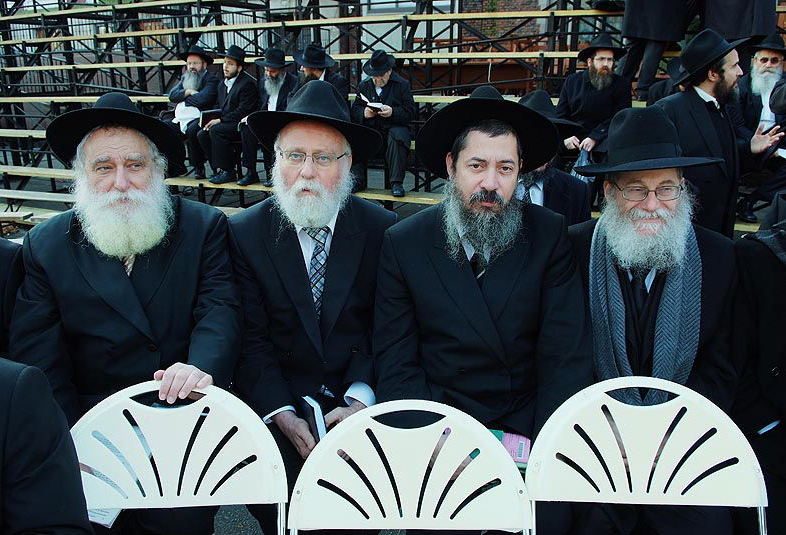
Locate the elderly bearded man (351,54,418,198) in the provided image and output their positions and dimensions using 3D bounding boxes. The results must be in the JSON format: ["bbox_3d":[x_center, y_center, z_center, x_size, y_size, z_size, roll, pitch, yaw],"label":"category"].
[{"bbox_3d":[-0.073,-1.225,4.956,0.540,1.170,0.720,3,17,12],"label":"elderly bearded man"}]

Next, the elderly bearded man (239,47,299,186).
[{"bbox_3d":[-1.117,-1.356,5.230,0.520,1.200,0.740,7,18,23],"label":"elderly bearded man"}]

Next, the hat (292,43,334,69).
[{"bbox_3d":[-0.677,-1.828,4.987,0.320,0.145,0.360,12,27,36],"label":"hat"}]

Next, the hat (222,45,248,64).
[{"bbox_3d":[-1.441,-1.897,5.175,0.290,0.135,0.320,13,10,38],"label":"hat"}]

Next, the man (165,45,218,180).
[{"bbox_3d":[-1.912,-1.454,5.462,0.520,1.200,0.720,5,17,17],"label":"man"}]

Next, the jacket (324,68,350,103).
[{"bbox_3d":[-0.622,-1.430,5.104,0.520,0.660,0.400,7,18,24],"label":"jacket"}]

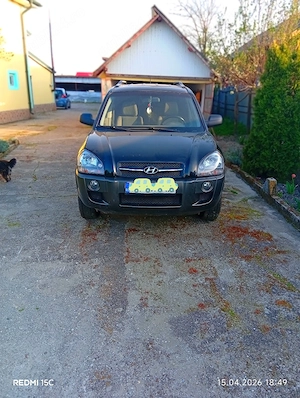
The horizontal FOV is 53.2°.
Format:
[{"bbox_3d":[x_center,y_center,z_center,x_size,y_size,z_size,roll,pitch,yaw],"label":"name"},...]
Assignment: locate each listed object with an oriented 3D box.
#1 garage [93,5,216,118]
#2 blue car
[{"bbox_3d":[0.275,-5.711,13.995,4.667,4.333,6.200,2,20,1],"label":"garage"},{"bbox_3d":[-7.124,-7.751,23.049,1.720,1.490,4.000,-2,20,-9],"label":"blue car"}]

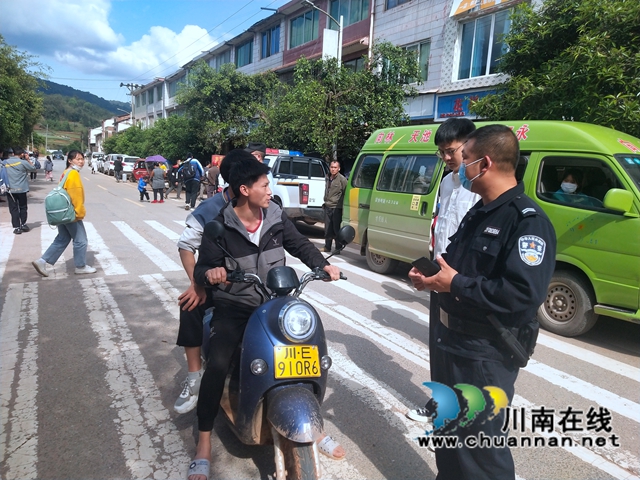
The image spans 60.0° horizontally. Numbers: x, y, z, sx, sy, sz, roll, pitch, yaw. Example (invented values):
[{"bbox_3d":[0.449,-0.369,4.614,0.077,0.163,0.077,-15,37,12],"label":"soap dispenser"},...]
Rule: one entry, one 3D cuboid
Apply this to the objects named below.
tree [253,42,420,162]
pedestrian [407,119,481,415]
[{"bbox_3d":[0.469,-3.284,16.800,4.800,5.300,5.000,-1,8,-25],"label":"tree"},{"bbox_3d":[0.752,0.171,3.270,0.440,1.790,0.500,-5,10,-44],"label":"pedestrian"}]

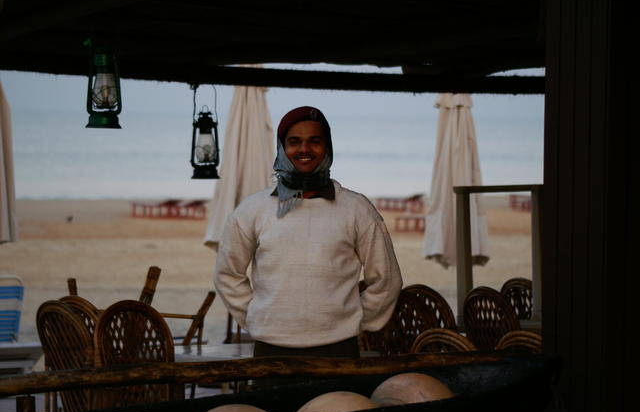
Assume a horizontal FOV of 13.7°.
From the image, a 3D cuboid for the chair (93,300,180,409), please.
[{"bbox_3d":[-0.794,0.887,11.984,0.450,0.940,0.520,1,2,11],"label":"chair"}]

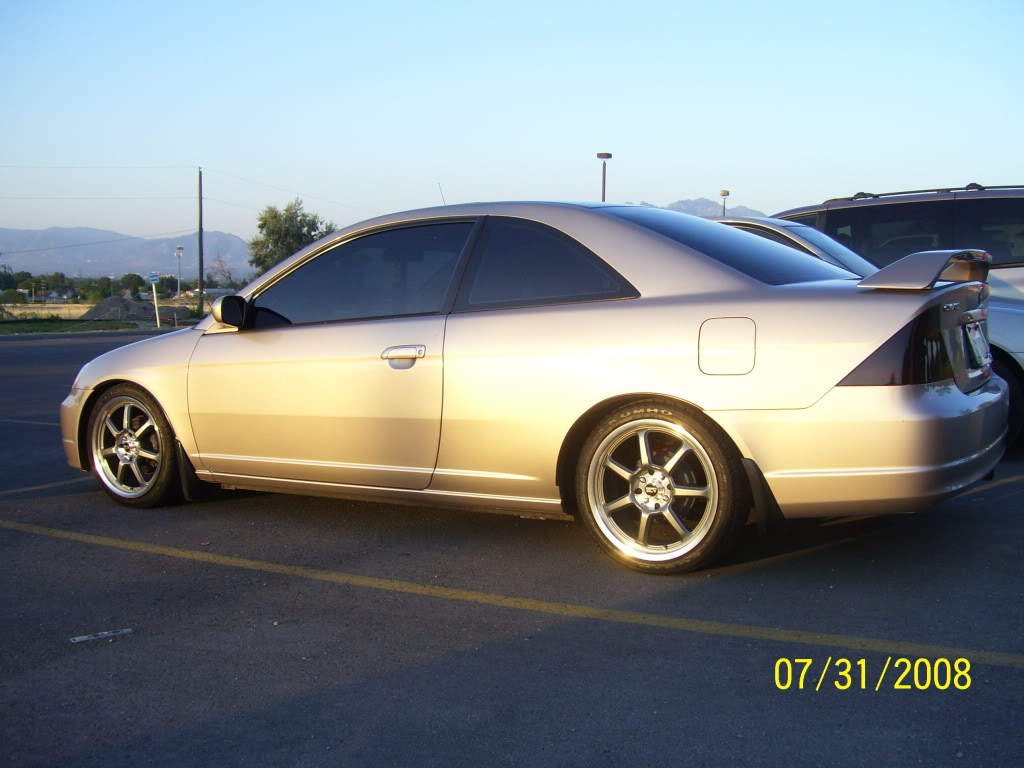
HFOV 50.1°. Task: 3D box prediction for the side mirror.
[{"bbox_3d":[-1.168,-0.300,4.506,0.115,0.130,0.185,2,6,32],"label":"side mirror"}]

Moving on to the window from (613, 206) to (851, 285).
[{"bbox_3d":[0.870,-0.548,4.229,0.860,0.110,1.200,26,18,28],"label":"window"}]

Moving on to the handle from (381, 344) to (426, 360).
[{"bbox_3d":[-0.411,-0.118,4.092,0.215,0.060,0.050,2,6,32],"label":"handle"}]

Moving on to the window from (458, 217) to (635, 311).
[{"bbox_3d":[0.150,-0.446,3.900,0.760,0.400,0.070,2,-18,32],"label":"window"}]

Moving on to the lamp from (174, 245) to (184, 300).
[{"bbox_3d":[-39.552,-13.243,130.000,0.900,6.500,0.900,-1,5,0],"label":"lamp"}]

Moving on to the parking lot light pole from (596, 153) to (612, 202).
[{"bbox_3d":[4.342,-7.103,51.299,0.600,7.300,0.600,1,5,20],"label":"parking lot light pole"}]

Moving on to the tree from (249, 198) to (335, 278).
[{"bbox_3d":[-15.898,-9.758,80.000,6.400,7.500,6.200,-1,5,0],"label":"tree"}]

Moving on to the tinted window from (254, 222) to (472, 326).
[{"bbox_3d":[-0.617,-0.433,4.381,1.000,0.440,0.070,2,-18,32],"label":"tinted window"}]

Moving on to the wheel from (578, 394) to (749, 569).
[{"bbox_3d":[0.510,0.341,3.679,0.598,0.598,0.210,2,6,32],"label":"wheel"}]

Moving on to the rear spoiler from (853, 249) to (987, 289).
[{"bbox_3d":[1.520,-0.401,3.832,0.320,0.135,1.140,2,6,32],"label":"rear spoiler"}]

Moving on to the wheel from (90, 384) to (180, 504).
[{"bbox_3d":[-1.704,0.281,5.077,0.598,0.598,0.210,2,6,33],"label":"wheel"}]

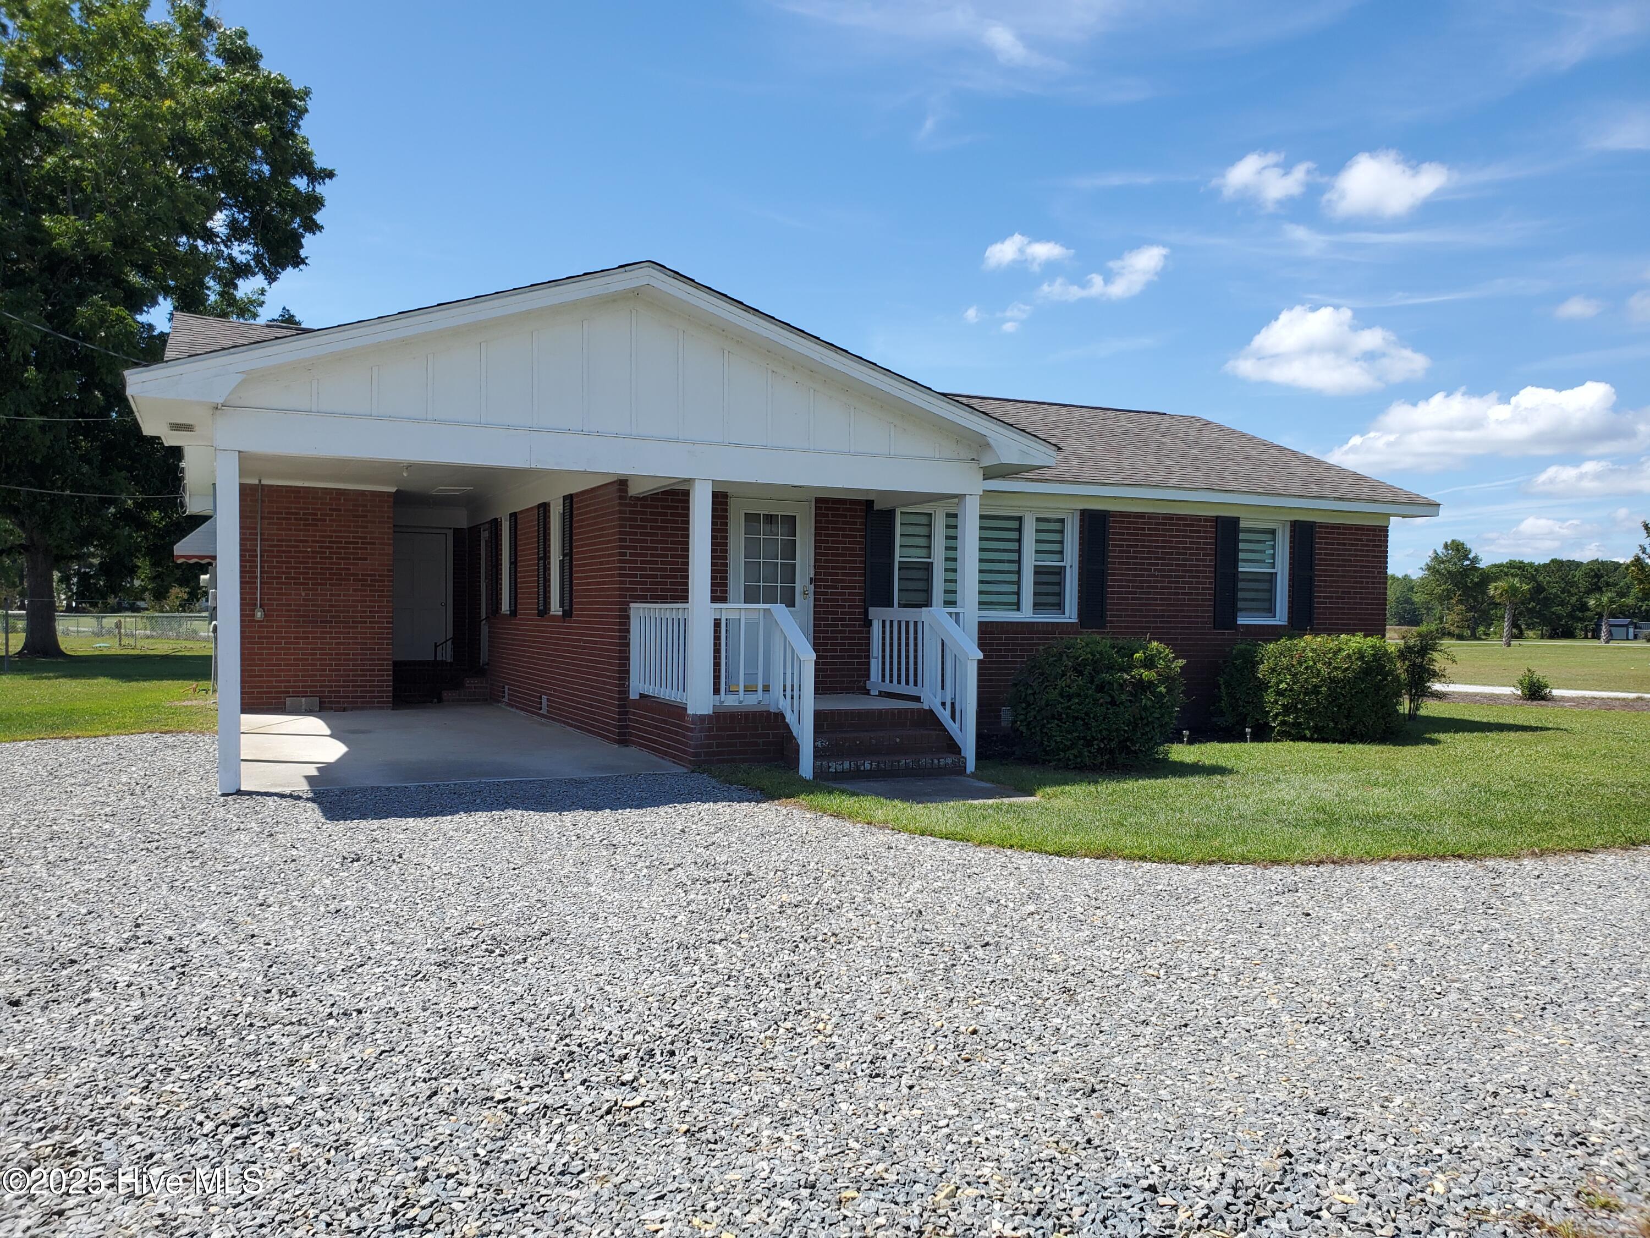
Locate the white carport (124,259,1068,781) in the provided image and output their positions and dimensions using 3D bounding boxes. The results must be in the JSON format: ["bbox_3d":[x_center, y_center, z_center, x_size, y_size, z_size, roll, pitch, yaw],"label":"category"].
[{"bbox_3d":[-2.755,-0.825,13.177,7.730,4.180,6.840,1,0,-26],"label":"white carport"}]

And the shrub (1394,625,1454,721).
[{"bbox_3d":[8.050,0.729,16.680,0.867,1.301,0.867,1,0,-26],"label":"shrub"}]

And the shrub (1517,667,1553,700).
[{"bbox_3d":[12.089,1.109,21.113,0.615,0.571,0.615,1,0,-26],"label":"shrub"}]

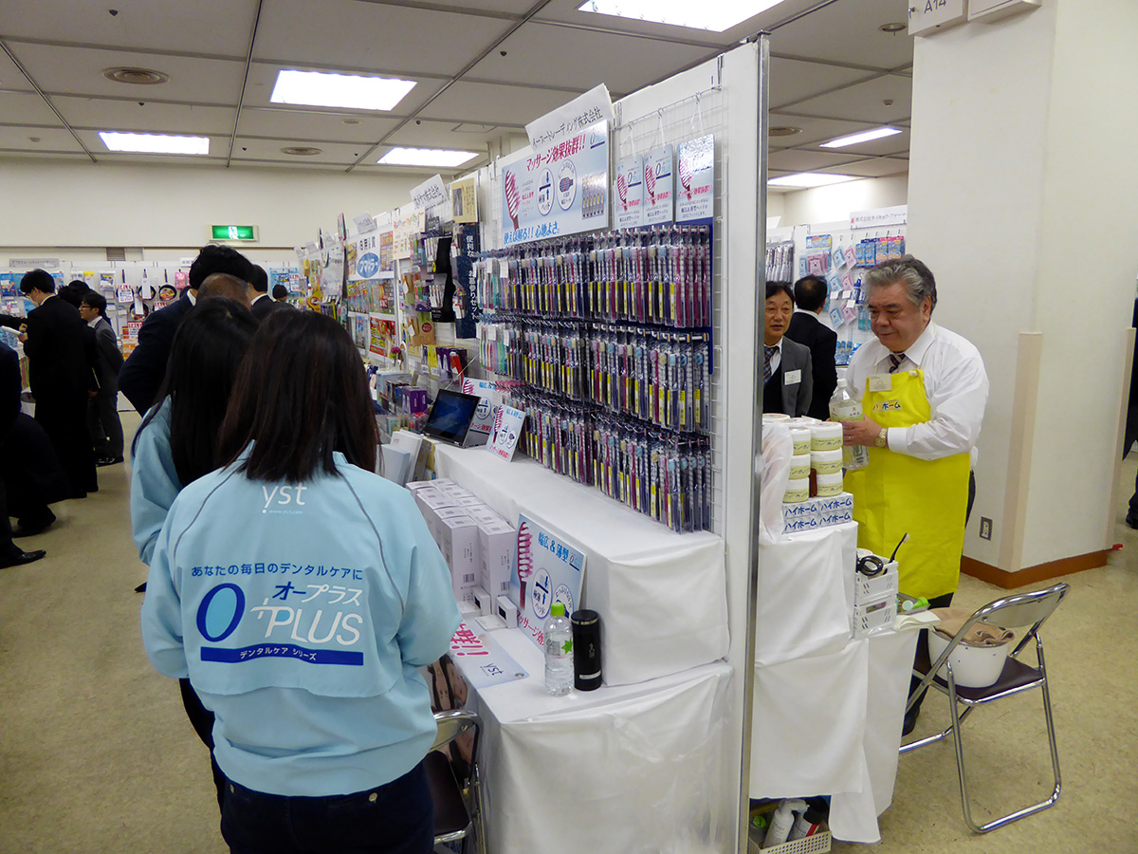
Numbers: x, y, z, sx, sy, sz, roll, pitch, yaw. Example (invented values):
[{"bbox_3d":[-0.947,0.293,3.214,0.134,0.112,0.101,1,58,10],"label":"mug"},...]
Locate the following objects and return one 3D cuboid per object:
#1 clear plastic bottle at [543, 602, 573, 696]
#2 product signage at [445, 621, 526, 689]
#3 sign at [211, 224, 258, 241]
[{"bbox_3d":[-0.022,0.507,1.810,0.065,0.207,0.065,-1,10,0],"label":"clear plastic bottle"},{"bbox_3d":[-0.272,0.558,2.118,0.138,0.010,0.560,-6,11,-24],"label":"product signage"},{"bbox_3d":[-5.248,-3.038,12.386,0.667,0.234,0.100,-6,11,-24],"label":"sign"}]

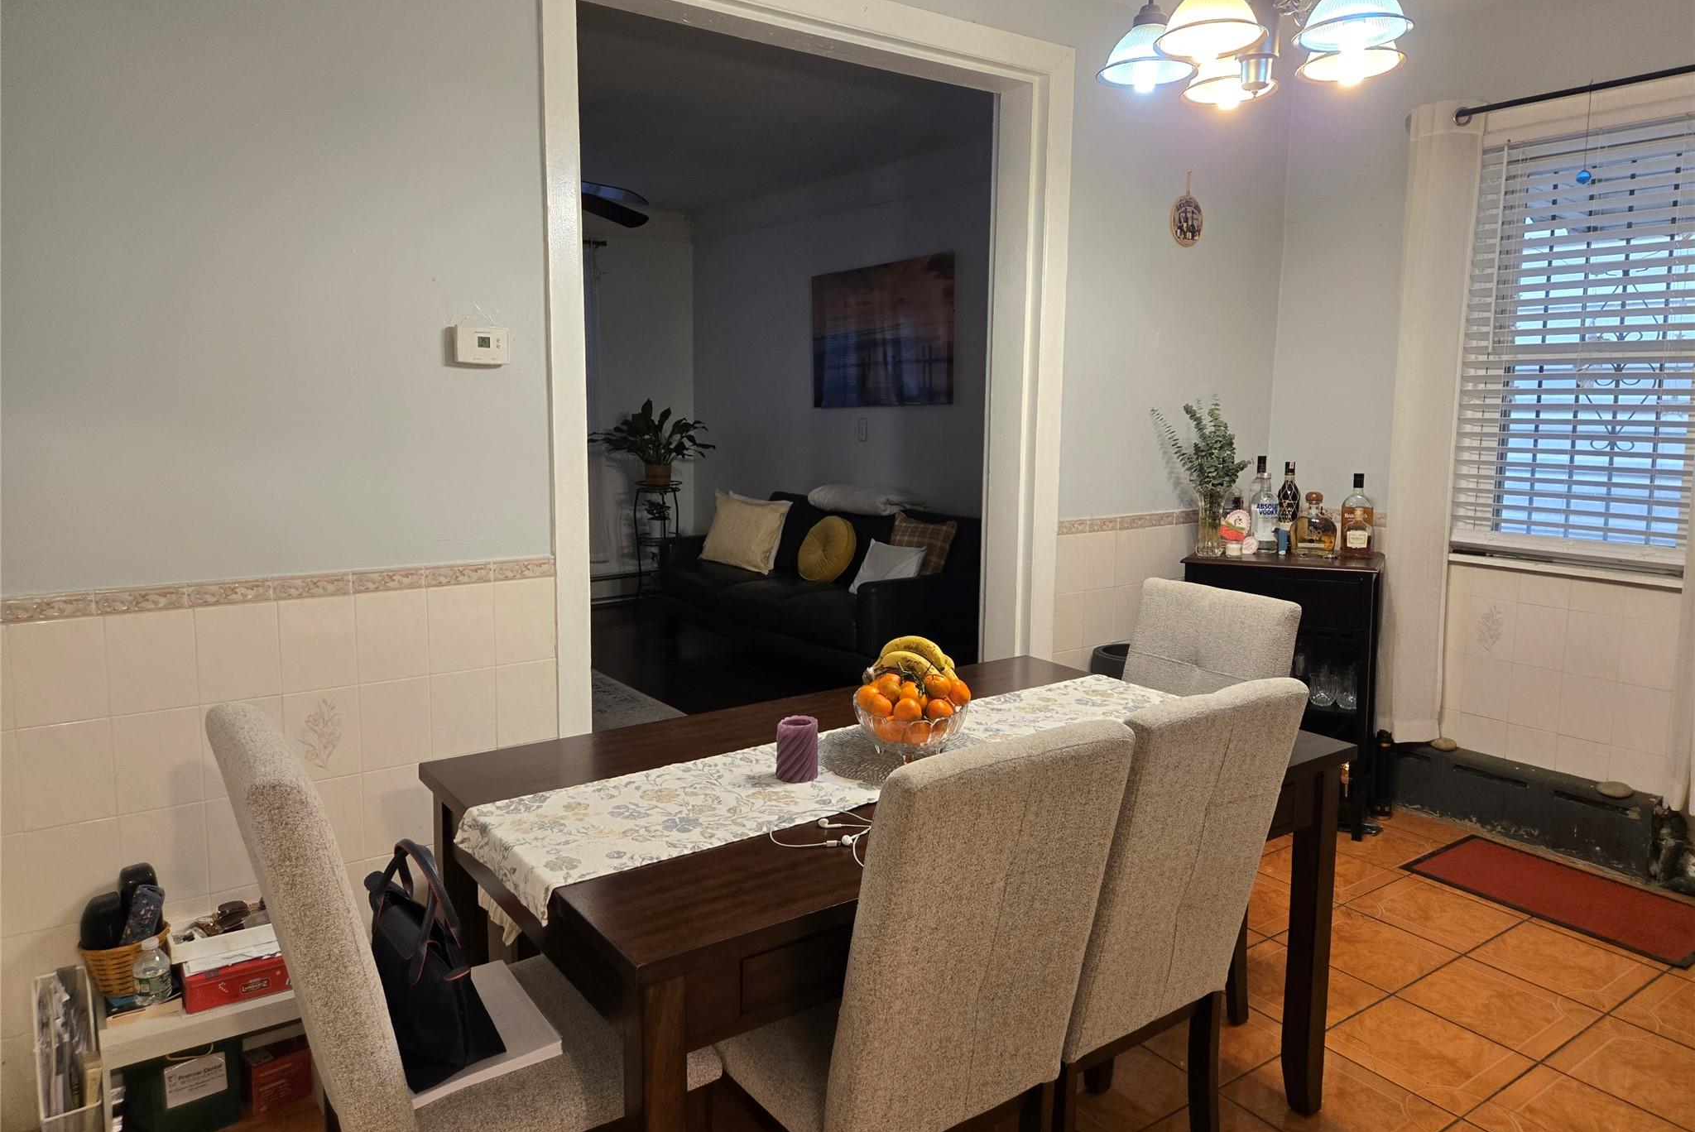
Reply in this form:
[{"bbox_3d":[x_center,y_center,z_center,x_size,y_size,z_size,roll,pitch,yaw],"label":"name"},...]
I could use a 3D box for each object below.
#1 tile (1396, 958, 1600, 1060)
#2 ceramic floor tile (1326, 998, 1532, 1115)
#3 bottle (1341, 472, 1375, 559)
[{"bbox_3d":[1.586,1.067,2.739,0.345,0.010,0.340,-5,10,-35],"label":"tile"},{"bbox_3d":[1.299,1.092,2.536,0.345,0.010,0.340,-5,10,-35],"label":"ceramic floor tile"},{"bbox_3d":[1.754,-0.177,3.870,0.107,0.283,0.085,3,9,18],"label":"bottle"}]

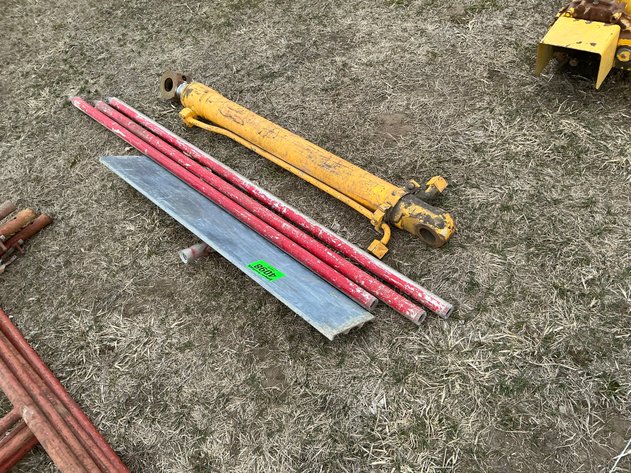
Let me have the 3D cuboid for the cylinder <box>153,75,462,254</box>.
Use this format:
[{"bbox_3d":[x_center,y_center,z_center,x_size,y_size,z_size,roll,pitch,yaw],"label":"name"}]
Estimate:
[{"bbox_3d":[-0.209,-0.522,2.724,2.183,0.210,0.540,33,51,31],"label":"cylinder"}]

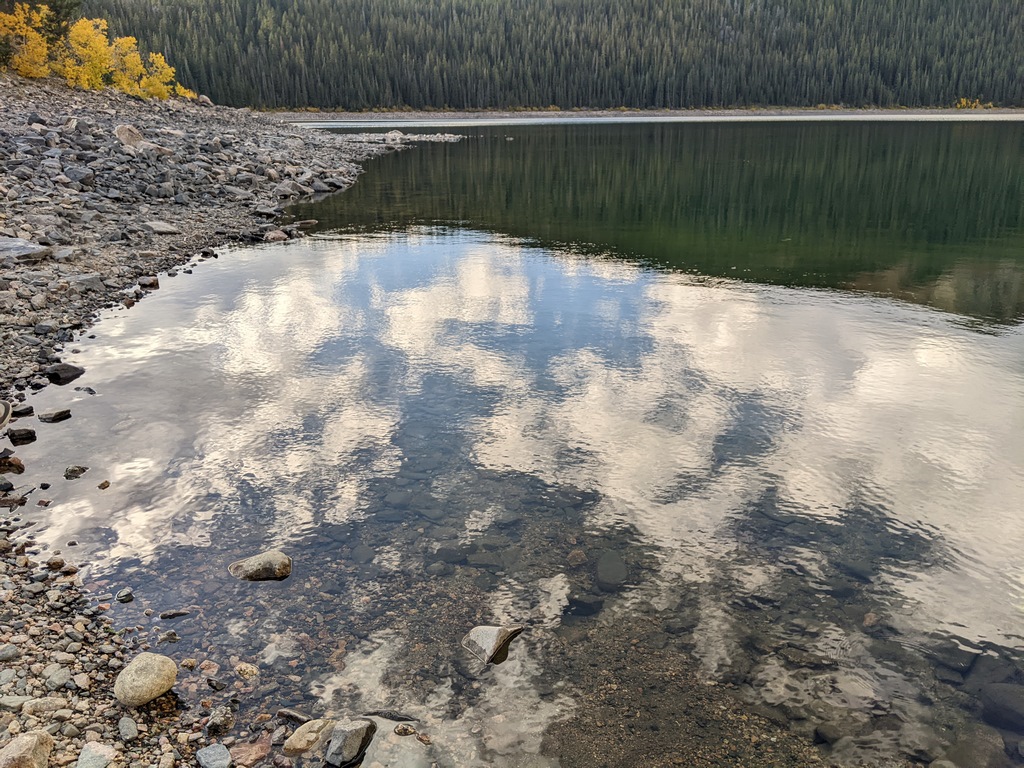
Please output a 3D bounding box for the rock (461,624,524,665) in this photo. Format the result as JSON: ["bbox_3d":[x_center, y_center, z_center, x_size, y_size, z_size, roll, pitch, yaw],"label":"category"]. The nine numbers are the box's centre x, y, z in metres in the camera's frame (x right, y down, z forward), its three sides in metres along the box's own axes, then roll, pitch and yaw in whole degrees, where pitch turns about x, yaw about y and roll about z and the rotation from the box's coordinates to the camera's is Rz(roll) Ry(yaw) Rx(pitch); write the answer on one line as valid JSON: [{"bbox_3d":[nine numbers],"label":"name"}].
[{"bbox_3d":[-0.066,0.801,2.436,0.200,0.110,0.160,0,19,0],"label":"rock"}]

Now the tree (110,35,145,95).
[{"bbox_3d":[-19.698,-16.317,40.917,1.750,3.100,1.750,0,19,0],"label":"tree"}]

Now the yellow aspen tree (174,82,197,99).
[{"bbox_3d":[-18.365,-16.560,45.064,1.300,0.850,1.100,0,19,0],"label":"yellow aspen tree"}]

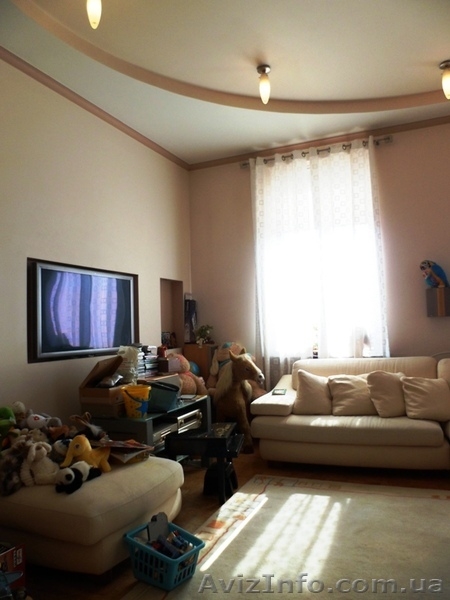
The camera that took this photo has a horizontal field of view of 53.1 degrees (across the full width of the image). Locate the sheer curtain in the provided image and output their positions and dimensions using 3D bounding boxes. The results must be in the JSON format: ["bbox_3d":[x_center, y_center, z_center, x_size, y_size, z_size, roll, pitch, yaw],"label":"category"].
[{"bbox_3d":[0.980,-0.137,4.814,1.400,3.020,0.140,-3,-3,24],"label":"sheer curtain"}]

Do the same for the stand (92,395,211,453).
[{"bbox_3d":[-0.588,1.169,3.909,0.520,0.508,1.050,-3,-3,24],"label":"stand"}]

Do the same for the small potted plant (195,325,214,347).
[{"bbox_3d":[-0.234,0.406,5.150,0.220,0.240,0.220,-1,-3,0],"label":"small potted plant"}]

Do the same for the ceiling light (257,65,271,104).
[{"bbox_3d":[0.330,-1.771,3.723,0.108,0.305,0.108,-1,-3,0],"label":"ceiling light"}]

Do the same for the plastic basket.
[{"bbox_3d":[-0.287,1.241,2.173,0.360,0.184,0.225,-4,-4,42],"label":"plastic basket"}]

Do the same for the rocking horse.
[{"bbox_3d":[0.125,0.950,4.455,0.400,0.960,0.820,-1,-3,-13],"label":"rocking horse"}]

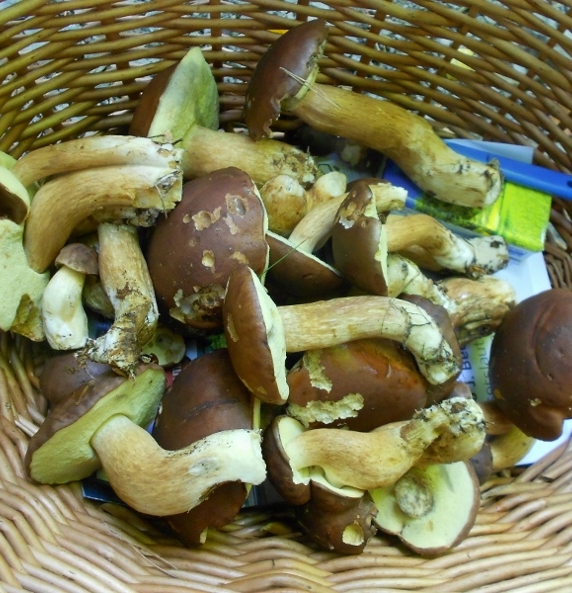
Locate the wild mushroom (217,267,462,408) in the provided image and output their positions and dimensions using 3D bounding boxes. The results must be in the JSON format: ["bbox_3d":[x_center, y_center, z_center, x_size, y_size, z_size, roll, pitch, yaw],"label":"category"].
[{"bbox_3d":[0.033,0.022,0.337,0.134,0.076,0.078,-6,86,9],"label":"wild mushroom"}]

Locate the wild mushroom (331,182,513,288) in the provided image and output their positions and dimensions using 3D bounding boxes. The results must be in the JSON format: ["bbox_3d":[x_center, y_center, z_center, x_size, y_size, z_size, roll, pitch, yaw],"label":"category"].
[{"bbox_3d":[0.080,-0.036,0.355,0.106,0.062,0.064,6,97,-7],"label":"wild mushroom"}]

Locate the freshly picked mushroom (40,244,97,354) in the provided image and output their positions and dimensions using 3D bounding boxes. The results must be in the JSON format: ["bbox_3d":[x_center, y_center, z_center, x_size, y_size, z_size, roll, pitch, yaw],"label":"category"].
[{"bbox_3d":[-0.131,0.000,0.360,0.031,0.031,0.064,3,104,-20],"label":"freshly picked mushroom"}]

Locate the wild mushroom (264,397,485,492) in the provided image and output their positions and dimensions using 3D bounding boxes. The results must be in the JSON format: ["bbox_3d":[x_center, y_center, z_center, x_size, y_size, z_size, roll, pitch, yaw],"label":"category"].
[{"bbox_3d":[0.050,0.083,0.330,0.118,0.060,0.058,-10,75,15],"label":"wild mushroom"}]

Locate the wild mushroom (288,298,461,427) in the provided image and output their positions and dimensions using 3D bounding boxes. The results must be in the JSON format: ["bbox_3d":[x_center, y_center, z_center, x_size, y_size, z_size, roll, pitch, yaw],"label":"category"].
[{"bbox_3d":[0.054,0.041,0.358,0.103,0.060,0.078,0,84,0],"label":"wild mushroom"}]

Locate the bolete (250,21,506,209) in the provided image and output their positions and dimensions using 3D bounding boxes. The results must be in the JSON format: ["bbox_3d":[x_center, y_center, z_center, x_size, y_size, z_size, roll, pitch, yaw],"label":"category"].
[{"bbox_3d":[0.056,-0.105,0.360,0.164,0.078,0.082,28,108,-6],"label":"bolete"}]

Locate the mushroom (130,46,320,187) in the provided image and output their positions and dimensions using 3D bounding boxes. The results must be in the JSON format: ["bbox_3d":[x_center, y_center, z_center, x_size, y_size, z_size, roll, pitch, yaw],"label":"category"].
[{"bbox_3d":[-0.037,-0.112,0.378,0.118,0.080,0.080,19,106,22],"label":"mushroom"}]

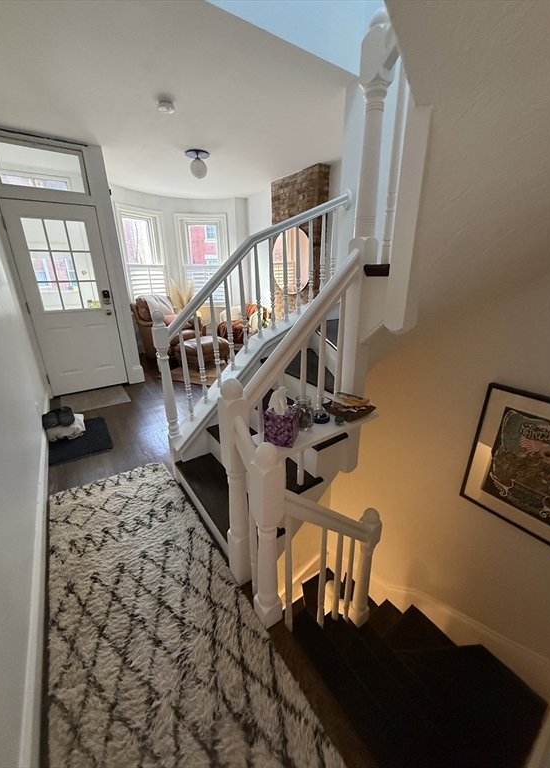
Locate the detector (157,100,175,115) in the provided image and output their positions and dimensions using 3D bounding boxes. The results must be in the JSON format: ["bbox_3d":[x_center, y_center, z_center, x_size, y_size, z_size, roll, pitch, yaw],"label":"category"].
[{"bbox_3d":[-0.863,-2.198,2.471,0.130,0.039,0.130,-14,24,-31],"label":"detector"}]

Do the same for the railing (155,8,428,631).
[{"bbox_3d":[0.229,-0.160,1.776,1.520,2.620,1.280,-14,24,-31],"label":"railing"}]

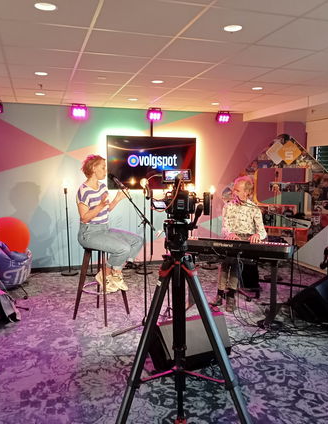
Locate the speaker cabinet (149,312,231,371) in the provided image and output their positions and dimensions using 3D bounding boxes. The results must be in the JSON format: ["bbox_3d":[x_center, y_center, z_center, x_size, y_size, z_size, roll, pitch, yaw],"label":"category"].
[{"bbox_3d":[0.209,0.970,3.584,0.600,0.305,0.370,-2,6,-29],"label":"speaker cabinet"}]

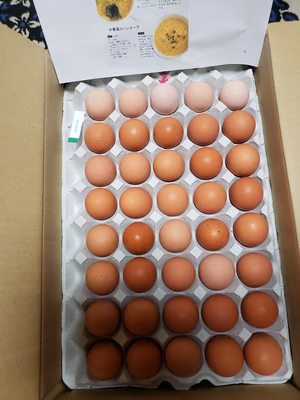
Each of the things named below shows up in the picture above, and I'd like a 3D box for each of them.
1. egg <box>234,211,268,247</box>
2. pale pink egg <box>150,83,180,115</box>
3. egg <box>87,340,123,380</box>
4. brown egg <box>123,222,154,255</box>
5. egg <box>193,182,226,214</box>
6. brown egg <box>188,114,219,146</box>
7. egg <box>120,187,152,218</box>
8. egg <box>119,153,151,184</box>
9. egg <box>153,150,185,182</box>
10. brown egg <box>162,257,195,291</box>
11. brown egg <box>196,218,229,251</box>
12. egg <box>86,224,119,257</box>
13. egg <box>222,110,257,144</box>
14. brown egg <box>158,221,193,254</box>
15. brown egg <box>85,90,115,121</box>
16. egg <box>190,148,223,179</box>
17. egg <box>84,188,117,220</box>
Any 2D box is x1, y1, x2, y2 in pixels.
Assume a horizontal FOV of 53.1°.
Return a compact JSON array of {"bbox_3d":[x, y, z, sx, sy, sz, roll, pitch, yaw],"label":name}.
[{"bbox_3d":[0.133,0.040,0.398,0.044,0.056,0.044,-4,78,3],"label":"egg"},{"bbox_3d":[0.022,-0.150,0.446,0.042,0.054,0.042,-4,79,3],"label":"pale pink egg"},{"bbox_3d":[-0.056,0.200,0.378,0.043,0.055,0.043,-4,78,3],"label":"egg"},{"bbox_3d":[-0.015,0.052,0.408,0.043,0.055,0.043,-4,79,3],"label":"brown egg"},{"bbox_3d":[0.081,-0.002,0.410,0.043,0.056,0.043,-4,78,3],"label":"egg"},{"bbox_3d":[0.076,-0.101,0.433,0.043,0.055,0.043,-4,79,3],"label":"brown egg"},{"bbox_3d":[-0.019,0.005,0.418,0.043,0.056,0.043,-4,79,4],"label":"egg"},{"bbox_3d":[-0.021,-0.045,0.428,0.043,0.056,0.043,-4,79,3],"label":"egg"},{"bbox_3d":[0.027,-0.048,0.424,0.043,0.056,0.043,-4,79,4],"label":"egg"},{"bbox_3d":[0.038,0.098,0.396,0.043,0.056,0.043,-4,79,4],"label":"brown egg"},{"bbox_3d":[0.084,0.046,0.403,0.043,0.055,0.043,-4,79,3],"label":"brown egg"},{"bbox_3d":[-0.065,0.055,0.412,0.043,0.056,0.043,-4,79,4],"label":"egg"},{"bbox_3d":[0.126,-0.103,0.427,0.043,0.056,0.043,-4,78,3],"label":"egg"},{"bbox_3d":[0.034,0.048,0.403,0.043,0.056,0.043,-4,78,3],"label":"brown egg"},{"bbox_3d":[-0.073,-0.139,0.447,0.042,0.054,0.042,-4,78,3],"label":"brown egg"},{"bbox_3d":[0.079,-0.051,0.423,0.043,0.055,0.043,-4,79,3],"label":"egg"},{"bbox_3d":[-0.067,0.006,0.418,0.043,0.056,0.043,-4,78,3],"label":"egg"}]

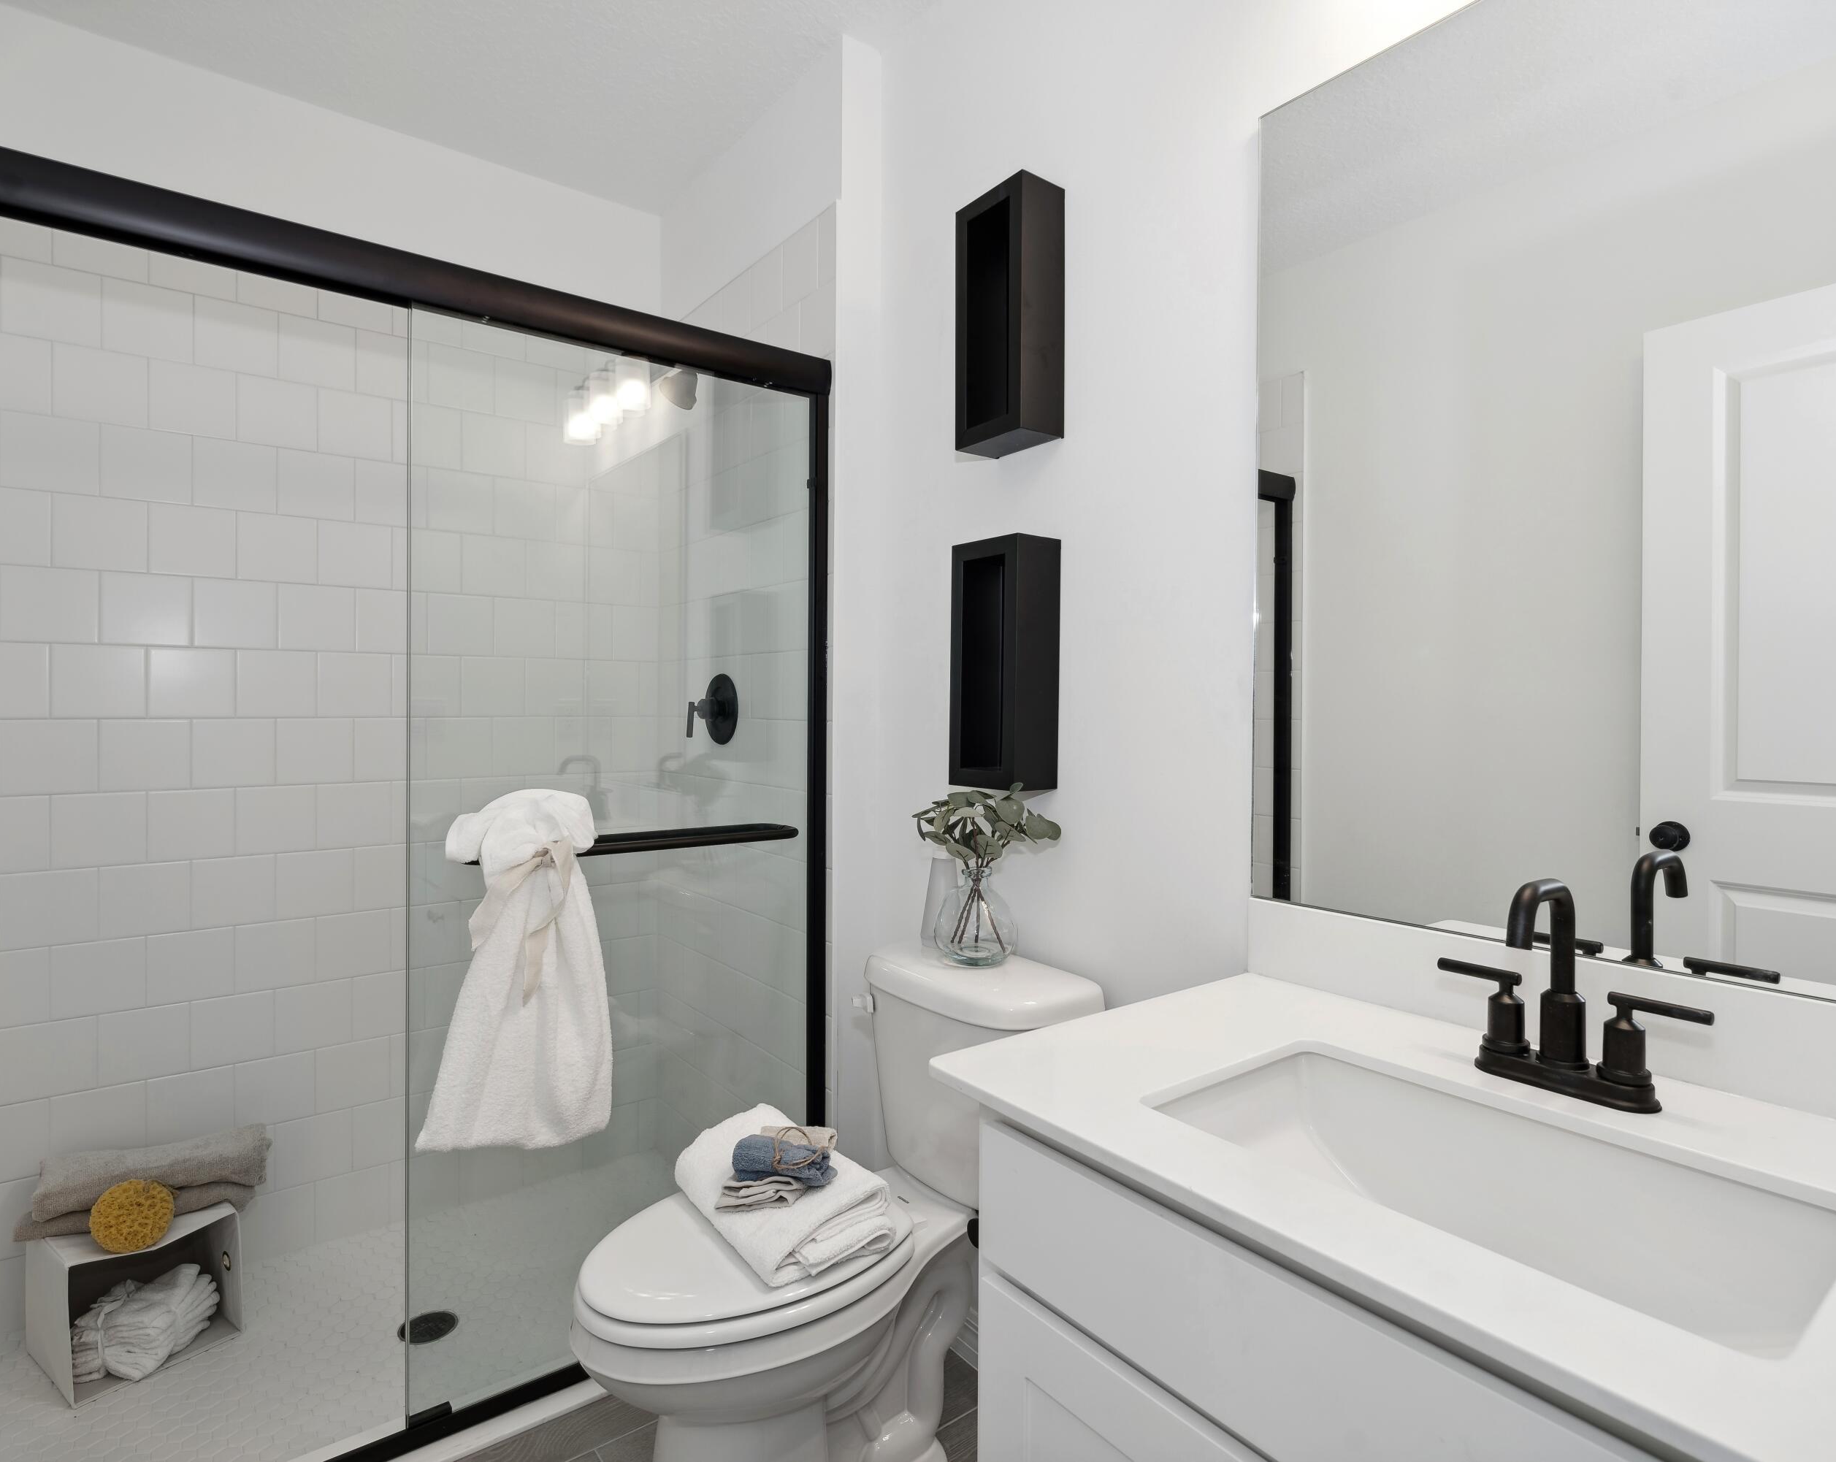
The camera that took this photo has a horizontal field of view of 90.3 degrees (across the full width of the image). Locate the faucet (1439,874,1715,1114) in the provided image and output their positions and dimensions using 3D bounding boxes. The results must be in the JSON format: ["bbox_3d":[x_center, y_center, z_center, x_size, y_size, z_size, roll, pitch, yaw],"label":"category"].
[{"bbox_3d":[0.599,0.247,0.872,0.166,0.205,0.226,-1,2,-38],"label":"faucet"}]

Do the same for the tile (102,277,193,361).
[{"bbox_3d":[-1.658,-0.882,1.971,0.151,0.152,0.009,0,0,-36],"label":"tile"}]

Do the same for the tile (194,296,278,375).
[{"bbox_3d":[-1.536,-0.882,2.061,0.151,0.152,0.009,0,0,-36],"label":"tile"}]

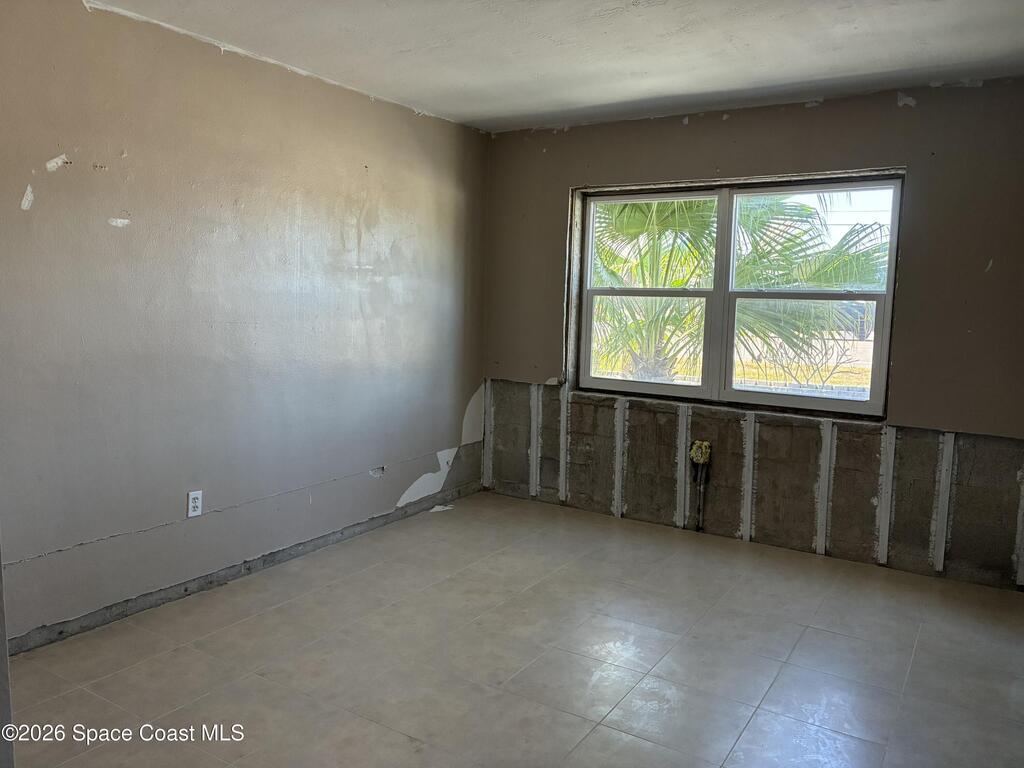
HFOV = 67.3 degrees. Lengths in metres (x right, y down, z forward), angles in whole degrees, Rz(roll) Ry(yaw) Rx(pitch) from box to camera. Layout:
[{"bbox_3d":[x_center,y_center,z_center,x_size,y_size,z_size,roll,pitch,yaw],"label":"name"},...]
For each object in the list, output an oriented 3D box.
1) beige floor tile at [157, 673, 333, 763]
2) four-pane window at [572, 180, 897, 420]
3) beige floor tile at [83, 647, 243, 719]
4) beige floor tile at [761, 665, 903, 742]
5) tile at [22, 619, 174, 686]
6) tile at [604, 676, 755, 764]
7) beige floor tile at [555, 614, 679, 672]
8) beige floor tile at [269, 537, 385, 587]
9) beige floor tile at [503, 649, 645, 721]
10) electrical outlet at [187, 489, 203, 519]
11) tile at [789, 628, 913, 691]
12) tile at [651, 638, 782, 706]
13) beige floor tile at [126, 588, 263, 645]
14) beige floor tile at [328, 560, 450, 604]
[{"bbox_3d":[-0.885,1.093,2.538,0.400,0.010,0.400,5,8,32],"label":"beige floor tile"},{"bbox_3d":[1.265,-0.526,4.608,1.841,1.243,0.090,5,8,32],"label":"four-pane window"},{"bbox_3d":[-1.225,1.062,2.751,0.400,0.010,0.400,5,8,32],"label":"beige floor tile"},{"bbox_3d":[1.119,1.112,2.698,0.400,0.010,0.400,5,8,32],"label":"beige floor tile"},{"bbox_3d":[-1.565,1.032,2.965,0.400,0.010,0.400,5,8,32],"label":"tile"},{"bbox_3d":[0.564,1.116,2.573,0.400,0.010,0.400,5,8,32],"label":"tile"},{"bbox_3d":[0.444,1.056,3.140,0.402,0.010,0.402,5,8,32],"label":"beige floor tile"},{"bbox_3d":[-0.919,0.930,3.978,0.400,0.010,0.400,5,8,32],"label":"beige floor tile"},{"bbox_3d":[0.225,1.085,2.787,0.400,0.010,0.400,5,8,32],"label":"beige floor tile"},{"bbox_3d":[-1.438,0.543,3.486,0.012,0.115,0.070,5,8,32],"label":"electrical outlet"},{"bbox_3d":[1.345,1.083,3.050,0.402,0.010,0.402,5,8,32],"label":"tile"},{"bbox_3d":[0.780,1.082,2.911,0.400,0.010,0.400,5,8,32],"label":"tile"},{"bbox_3d":[-1.357,1.001,3.321,0.402,0.010,0.402,5,8,32],"label":"beige floor tile"},{"bbox_3d":[-0.581,0.964,3.786,0.402,0.010,0.402,5,8,32],"label":"beige floor tile"}]

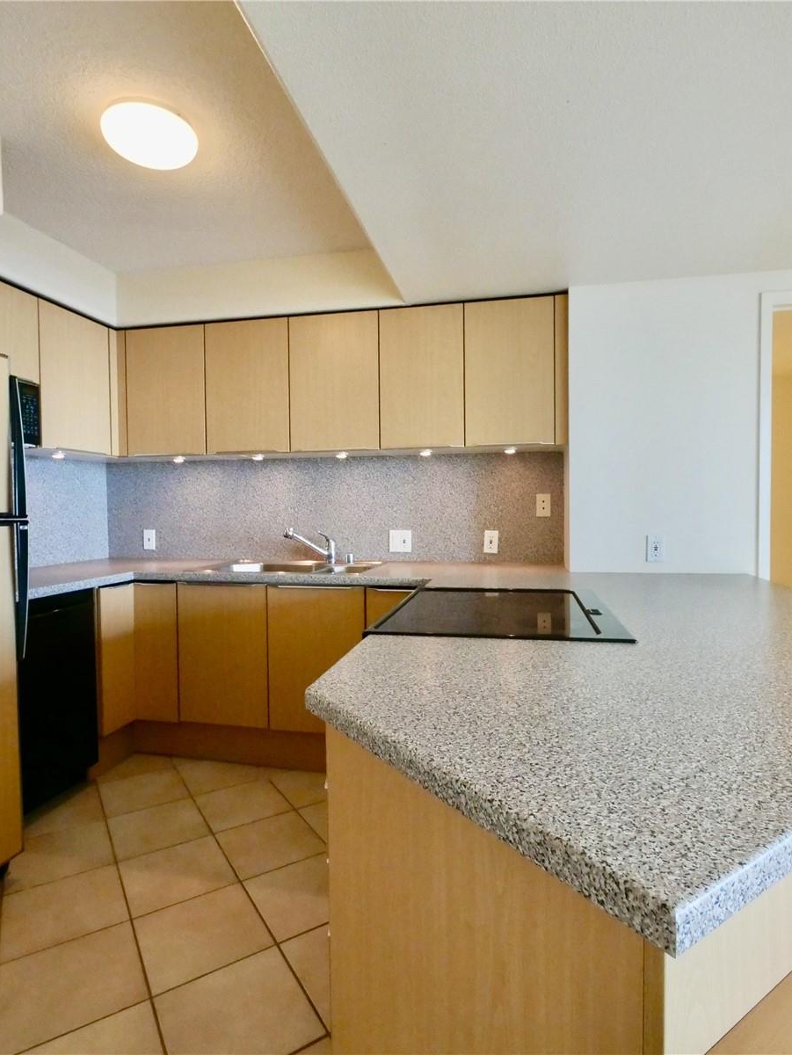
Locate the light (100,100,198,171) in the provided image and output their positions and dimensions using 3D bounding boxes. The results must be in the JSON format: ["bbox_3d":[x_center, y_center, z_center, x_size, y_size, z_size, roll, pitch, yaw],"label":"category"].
[{"bbox_3d":[-0.805,-1.262,1.865,0.295,0.082,0.295,0,1,0],"label":"light"}]

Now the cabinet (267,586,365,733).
[{"bbox_3d":[-0.300,0.597,2.877,0.463,0.673,0.600,0,2,12],"label":"cabinet"}]

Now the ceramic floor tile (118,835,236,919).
[{"bbox_3d":[-0.736,1.165,1.918,0.324,0.010,0.324,-1,2,-33],"label":"ceramic floor tile"}]

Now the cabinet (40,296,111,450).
[{"bbox_3d":[-1.689,-0.695,2.770,0.330,0.654,0.440,0,1,12],"label":"cabinet"}]

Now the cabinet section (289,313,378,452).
[{"bbox_3d":[-0.261,-0.686,2.844,0.447,0.635,0.325,0,2,12],"label":"cabinet section"}]

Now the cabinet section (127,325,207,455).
[{"bbox_3d":[-1.131,-0.687,3.031,0.447,0.631,0.325,0,2,12],"label":"cabinet section"}]

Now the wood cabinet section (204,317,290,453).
[{"bbox_3d":[-0.696,-0.687,2.937,0.443,0.633,0.325,0,2,12],"label":"wood cabinet section"}]

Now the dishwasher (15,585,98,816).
[{"bbox_3d":[-1.690,0.721,2.313,0.600,0.865,0.597,0,2,12],"label":"dishwasher"}]

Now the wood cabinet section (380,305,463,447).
[{"bbox_3d":[0.149,-0.686,2.756,0.394,0.637,0.325,0,2,12],"label":"wood cabinet section"}]

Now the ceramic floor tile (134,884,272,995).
[{"bbox_3d":[-0.547,1.149,1.611,0.318,0.010,0.318,-1,2,-33],"label":"ceramic floor tile"}]

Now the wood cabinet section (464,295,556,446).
[{"bbox_3d":[0.534,-0.686,2.674,0.393,0.639,0.325,0,2,12],"label":"wood cabinet section"}]

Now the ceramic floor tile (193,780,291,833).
[{"bbox_3d":[-0.638,1.152,2.372,0.324,0.010,0.324,-1,2,-33],"label":"ceramic floor tile"}]

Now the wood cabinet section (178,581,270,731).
[{"bbox_3d":[-0.723,0.565,2.837,0.442,0.637,0.575,0,2,12],"label":"wood cabinet section"}]

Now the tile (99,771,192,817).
[{"bbox_3d":[-1.068,1.132,2.425,0.318,0.010,0.318,-1,2,-33],"label":"tile"}]

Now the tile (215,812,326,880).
[{"bbox_3d":[-0.449,1.138,2.056,0.318,0.010,0.318,-1,2,-33],"label":"tile"}]

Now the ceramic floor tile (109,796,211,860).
[{"bbox_3d":[-0.914,1.158,2.194,0.324,0.010,0.324,-1,2,-33],"label":"ceramic floor tile"}]

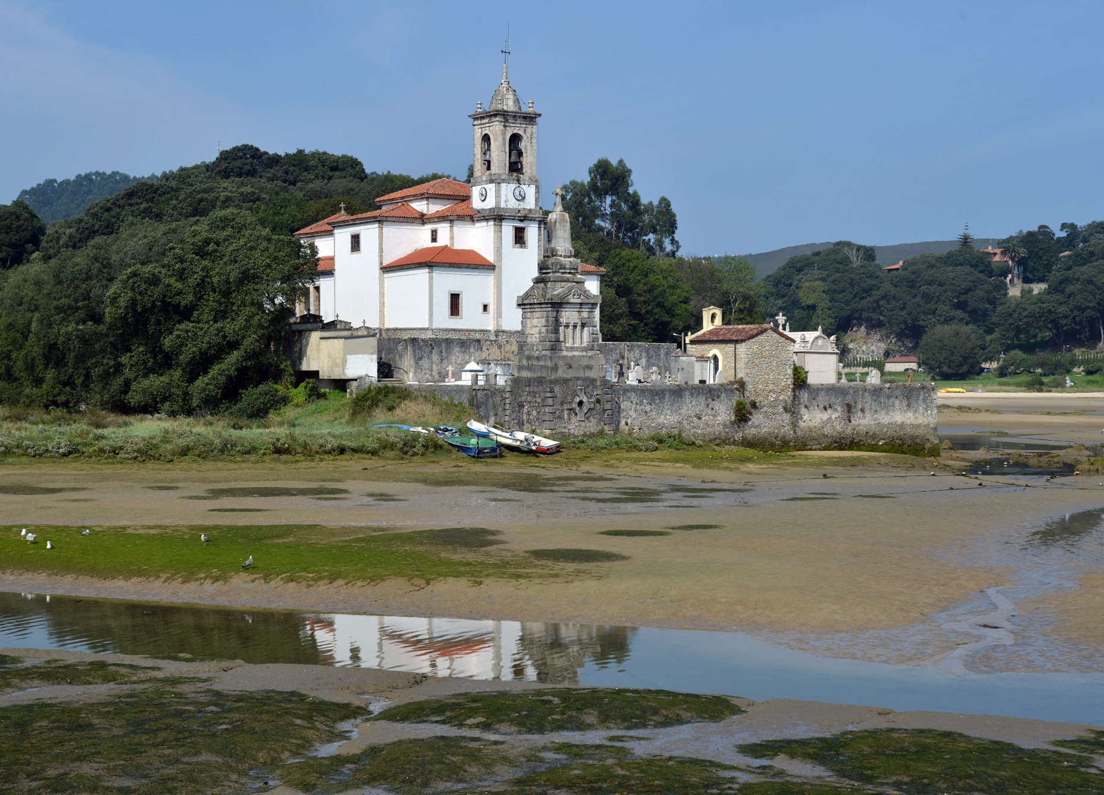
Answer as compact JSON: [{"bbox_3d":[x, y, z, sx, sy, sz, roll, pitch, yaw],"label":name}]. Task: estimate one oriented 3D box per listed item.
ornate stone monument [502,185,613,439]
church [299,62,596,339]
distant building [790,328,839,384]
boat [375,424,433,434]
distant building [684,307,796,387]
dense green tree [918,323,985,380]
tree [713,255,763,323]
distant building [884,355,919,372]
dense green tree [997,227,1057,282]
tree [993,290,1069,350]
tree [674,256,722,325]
[{"bbox_3d":[0.450,-5.671,116.816,4.850,15.726,4.850,-1,1,-35],"label":"ornate stone monument"},{"bbox_3d":[-9.905,-16.104,155.985,16.900,21.820,26.800,0,1,-34],"label":"church"},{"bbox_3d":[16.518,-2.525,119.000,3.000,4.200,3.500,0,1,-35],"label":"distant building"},{"bbox_3d":[-8.888,1.908,109.032,3.400,0.641,1.350,0,1,25],"label":"boat"},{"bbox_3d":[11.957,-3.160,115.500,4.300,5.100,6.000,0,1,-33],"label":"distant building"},{"bbox_3d":[90.028,-10.375,409.902,14.673,12.577,14.673,0,1,0],"label":"dense green tree"},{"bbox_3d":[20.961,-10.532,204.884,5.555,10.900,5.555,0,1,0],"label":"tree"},{"bbox_3d":[87.348,-8.376,455.000,8.600,4.300,6.000,0,0,18],"label":"distant building"},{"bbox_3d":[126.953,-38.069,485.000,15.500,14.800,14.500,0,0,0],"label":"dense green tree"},{"bbox_3d":[117.051,-19.001,445.000,18.000,14.800,16.000,0,0,0],"label":"tree"},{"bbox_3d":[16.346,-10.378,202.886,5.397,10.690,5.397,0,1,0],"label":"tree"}]

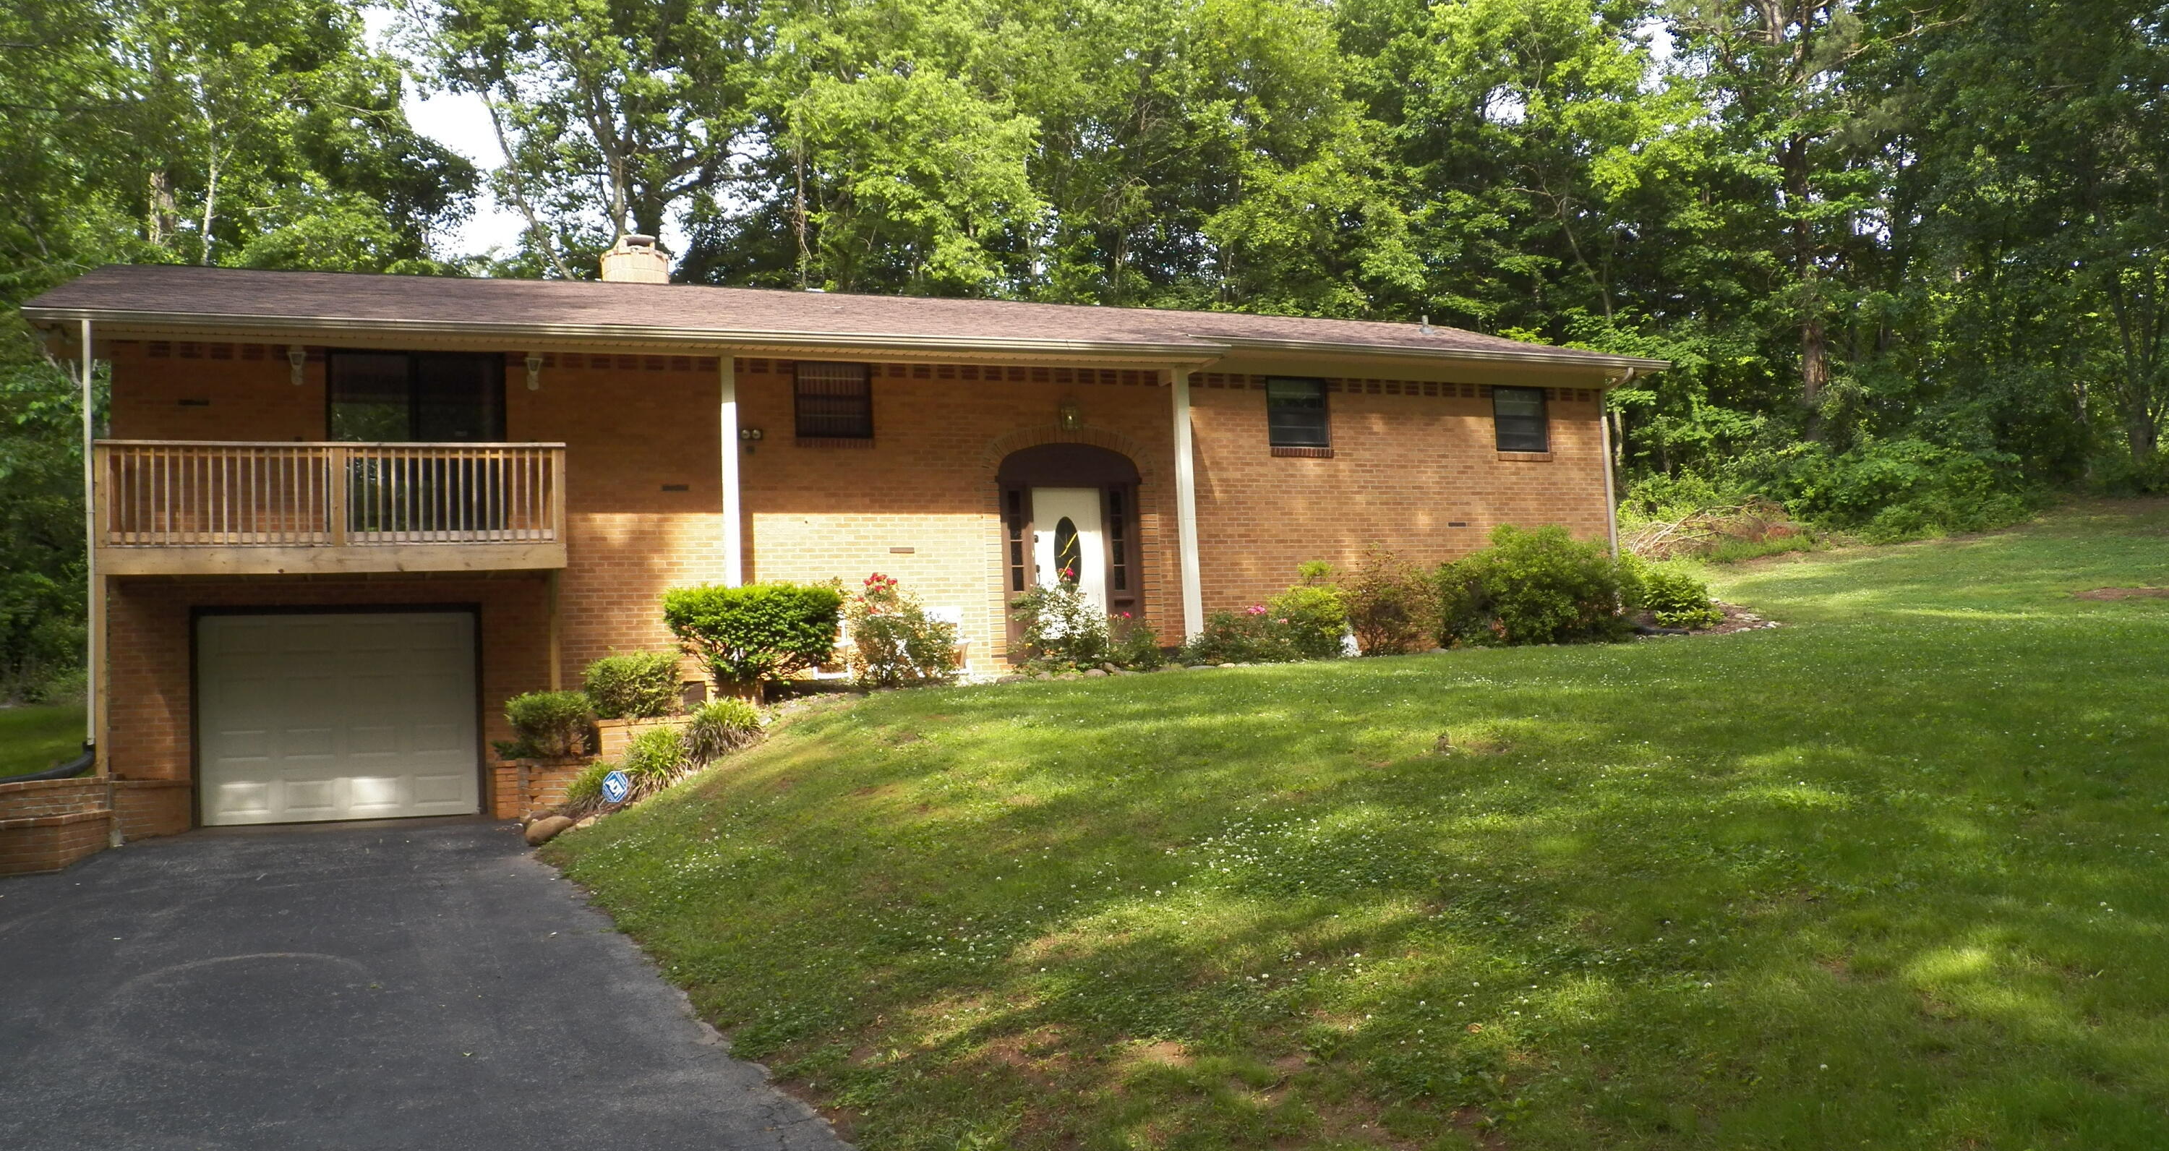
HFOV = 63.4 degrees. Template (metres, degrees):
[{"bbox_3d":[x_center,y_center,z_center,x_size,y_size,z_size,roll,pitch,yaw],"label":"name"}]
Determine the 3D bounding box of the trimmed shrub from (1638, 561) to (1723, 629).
[{"bbox_3d":[8.366,0.262,24.642,1.100,0.900,1.050,-1,-5,-22],"label":"trimmed shrub"}]

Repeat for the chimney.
[{"bbox_3d":[-6.379,-4.367,24.990,0.900,1.050,0.750,-1,-5,-22],"label":"chimney"}]

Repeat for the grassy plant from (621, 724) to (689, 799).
[{"bbox_3d":[-4.393,1.906,17.942,0.680,0.700,0.680,-1,-5,-22],"label":"grassy plant"}]

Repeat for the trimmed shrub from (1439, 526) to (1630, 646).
[{"bbox_3d":[5.938,0.145,23.156,2.350,1.520,1.650,-1,-5,-22],"label":"trimmed shrub"}]

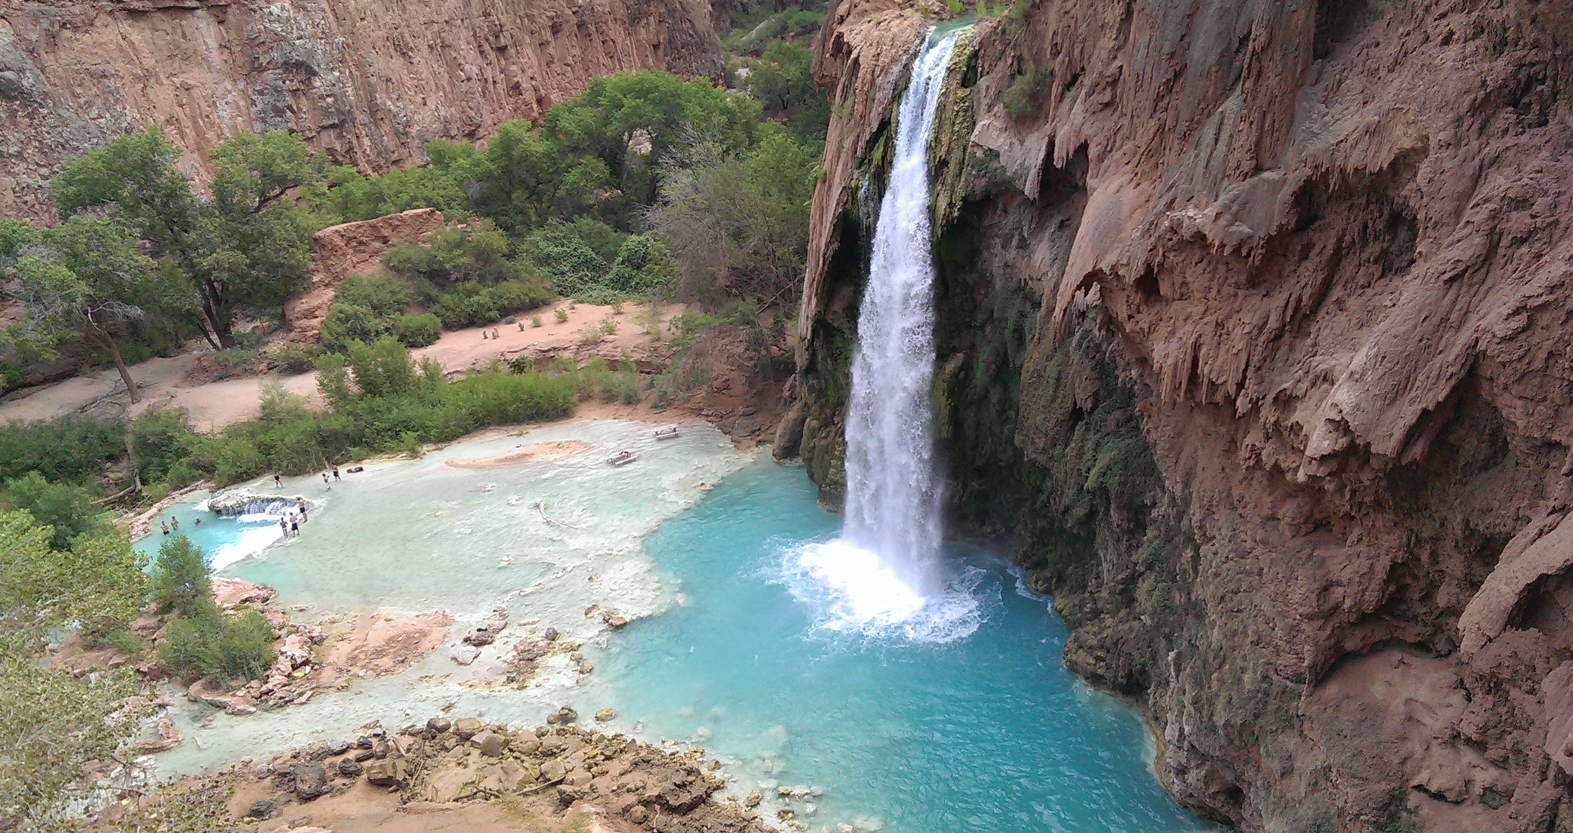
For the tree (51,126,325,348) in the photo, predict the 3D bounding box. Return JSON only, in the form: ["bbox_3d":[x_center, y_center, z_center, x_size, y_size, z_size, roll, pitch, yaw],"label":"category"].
[{"bbox_3d":[-40.340,-12.290,81.320,16.300,16.000,13.500,-13,29,-24],"label":"tree"}]

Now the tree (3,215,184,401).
[{"bbox_3d":[-45.220,-6.620,75.920,10.000,12.900,9.500,-16,30,-28],"label":"tree"}]

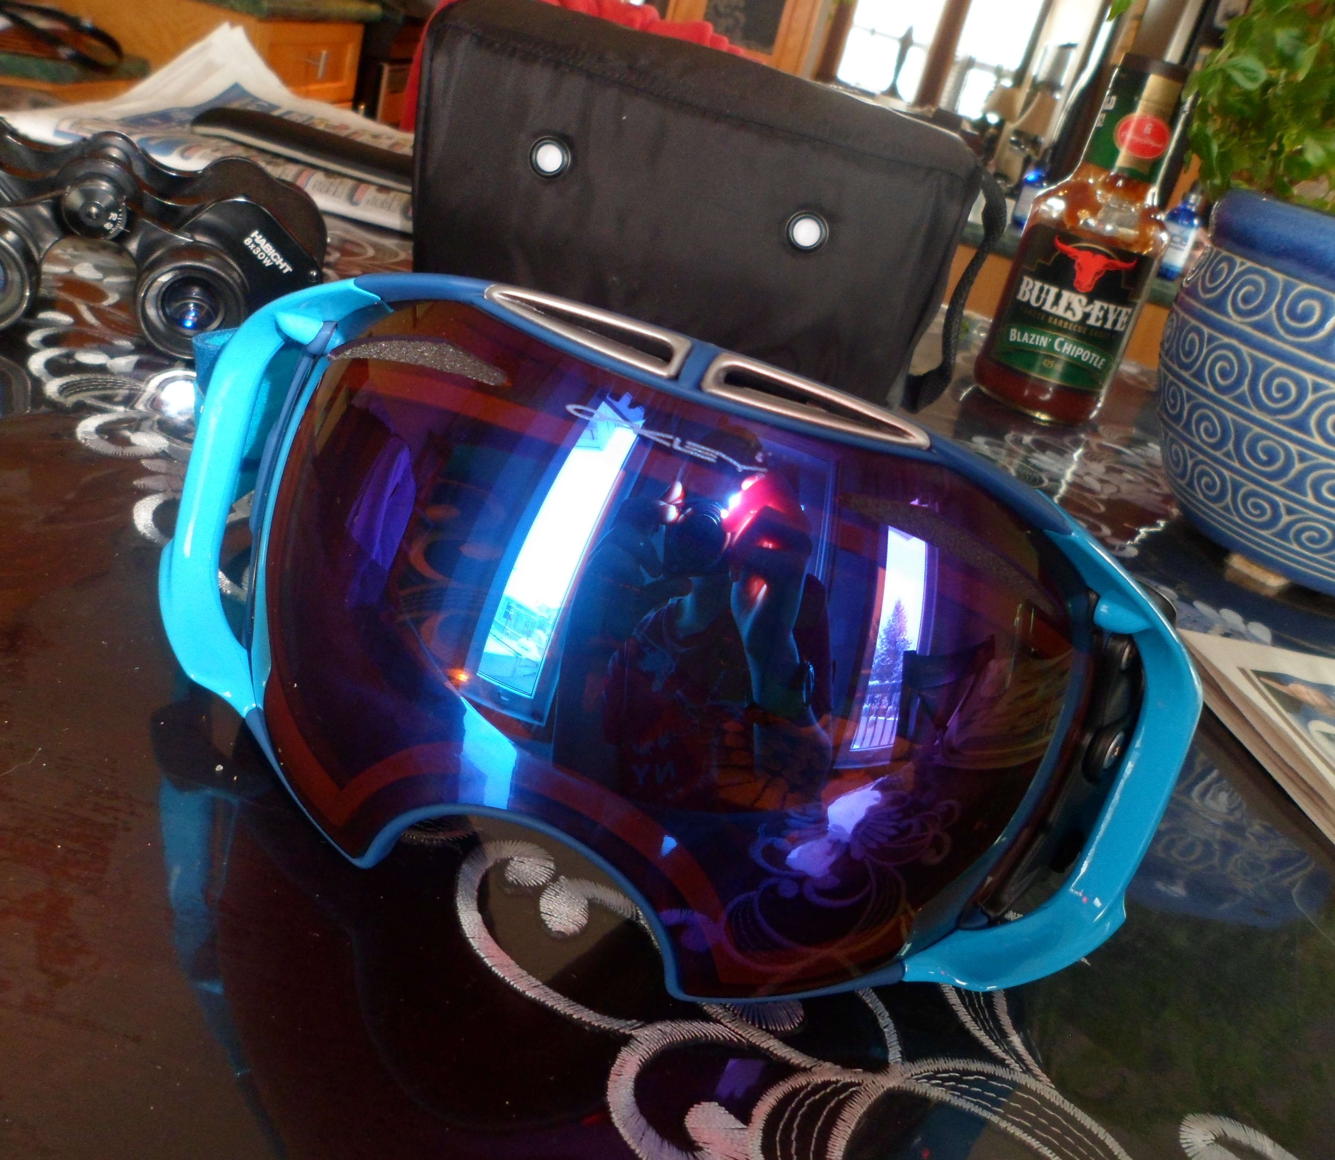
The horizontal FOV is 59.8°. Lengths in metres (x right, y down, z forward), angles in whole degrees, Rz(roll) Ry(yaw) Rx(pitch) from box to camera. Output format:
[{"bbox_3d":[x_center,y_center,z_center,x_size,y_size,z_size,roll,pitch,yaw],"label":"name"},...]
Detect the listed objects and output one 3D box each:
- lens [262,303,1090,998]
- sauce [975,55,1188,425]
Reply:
[{"bbox_3d":[-0.009,0.012,0.211,0.169,0.101,0.059,19,4,7],"label":"lens"},{"bbox_3d":[0.247,-0.192,0.661,0.077,0.189,0.063,20,24,10],"label":"sauce"}]

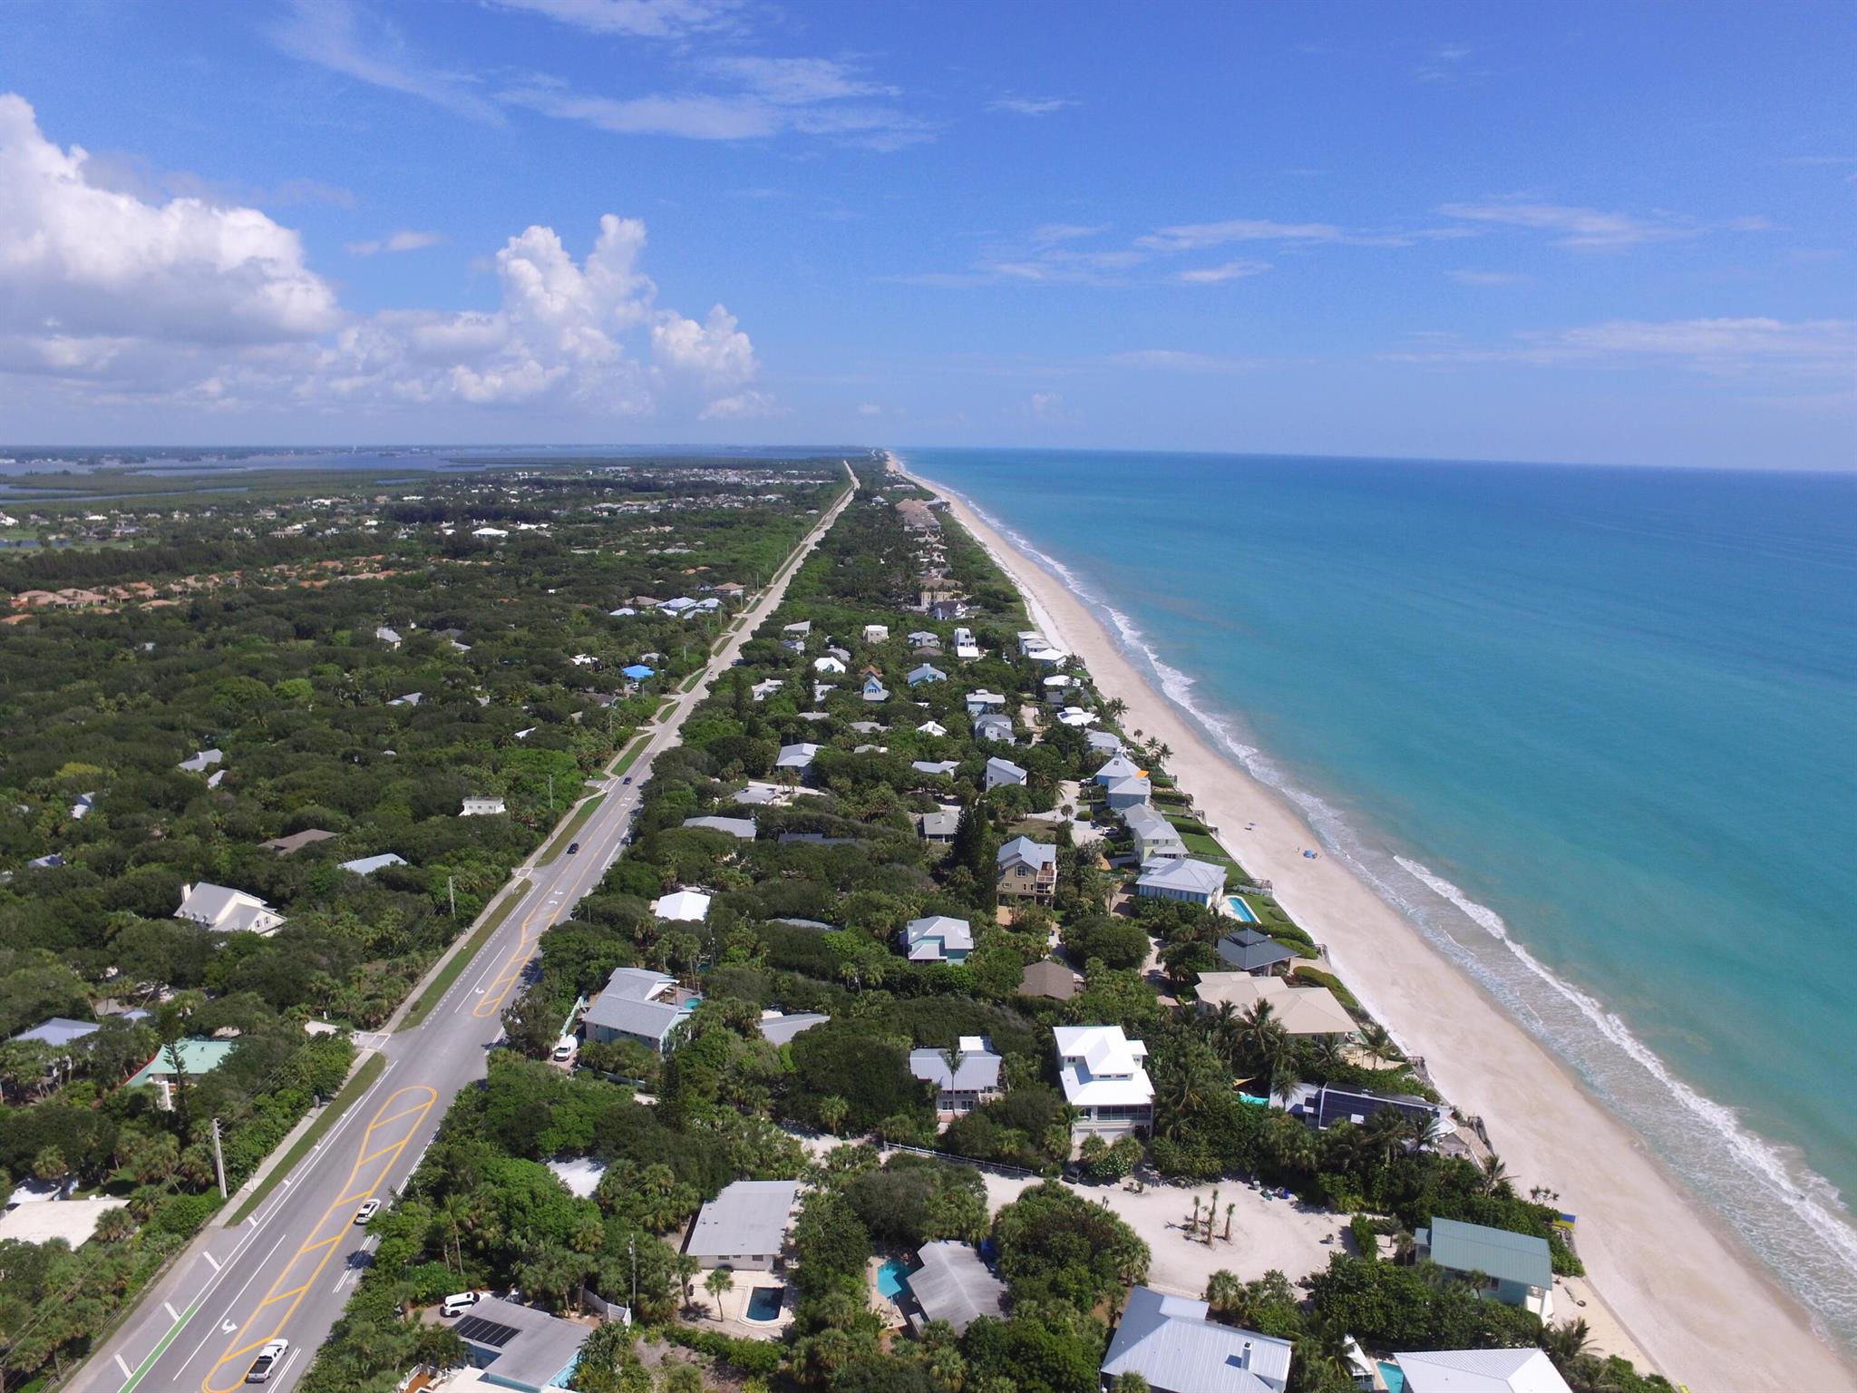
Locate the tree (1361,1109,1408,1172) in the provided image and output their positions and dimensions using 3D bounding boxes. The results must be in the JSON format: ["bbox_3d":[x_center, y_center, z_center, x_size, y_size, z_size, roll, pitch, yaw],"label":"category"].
[{"bbox_3d":[70.645,69.201,166.447,5.200,8.400,5.200,1,13,0],"label":"tree"}]

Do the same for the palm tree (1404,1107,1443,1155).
[{"bbox_3d":[77.647,69.092,169.481,4.800,7.400,4.800,1,13,0],"label":"palm tree"}]

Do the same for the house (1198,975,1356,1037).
[{"bbox_3d":[67.570,60.167,210.614,27.200,5.500,23.500,1,13,3],"label":"house"}]

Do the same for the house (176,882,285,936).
[{"bbox_3d":[-142.070,45.310,221.030,21.000,9.500,12.500,6,14,21],"label":"house"}]

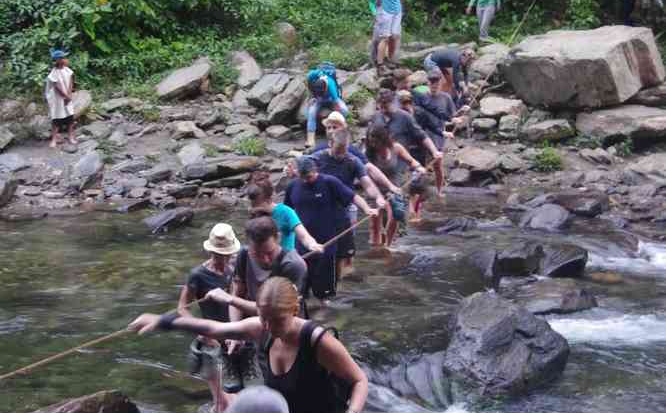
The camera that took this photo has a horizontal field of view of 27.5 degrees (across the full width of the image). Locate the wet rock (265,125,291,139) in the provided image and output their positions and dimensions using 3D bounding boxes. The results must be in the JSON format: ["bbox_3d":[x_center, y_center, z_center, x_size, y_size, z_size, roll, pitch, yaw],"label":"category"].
[{"bbox_3d":[-0.776,-1.034,19.000,0.360,0.200,0.300,0,8,0],"label":"wet rock"}]

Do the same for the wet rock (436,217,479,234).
[{"bbox_3d":[1.548,0.236,16.900,0.520,0.200,0.380,0,10,0],"label":"wet rock"}]

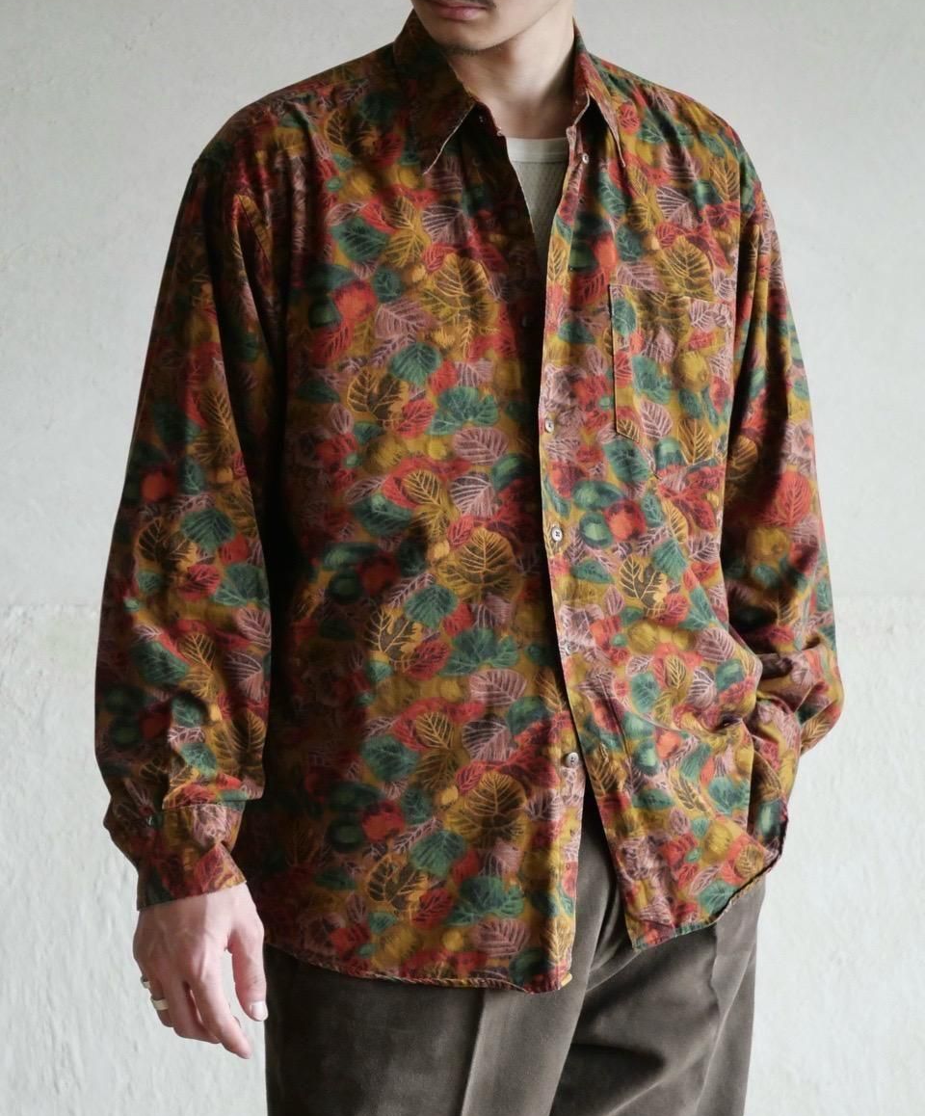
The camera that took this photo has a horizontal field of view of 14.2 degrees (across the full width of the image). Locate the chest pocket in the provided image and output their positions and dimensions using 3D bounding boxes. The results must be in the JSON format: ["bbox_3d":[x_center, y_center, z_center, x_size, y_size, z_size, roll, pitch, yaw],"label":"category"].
[{"bbox_3d":[0.166,-0.139,2.930,0.122,0.148,0.025,-5,-1,-38],"label":"chest pocket"}]

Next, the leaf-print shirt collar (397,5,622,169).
[{"bbox_3d":[0.038,-0.373,2.960,0.180,0.135,0.155,-1,3,-27],"label":"leaf-print shirt collar"}]

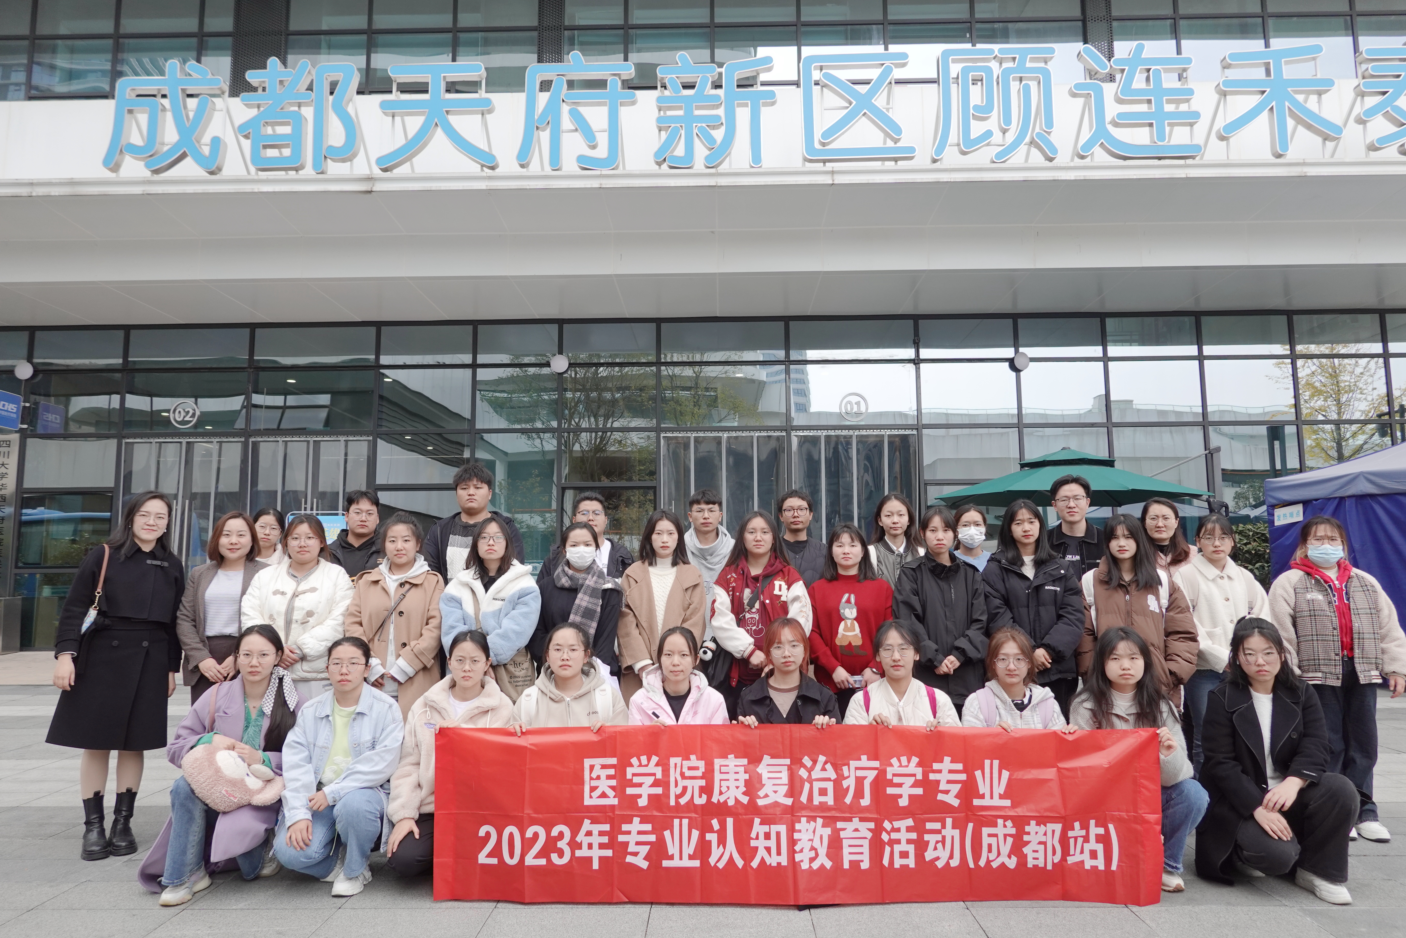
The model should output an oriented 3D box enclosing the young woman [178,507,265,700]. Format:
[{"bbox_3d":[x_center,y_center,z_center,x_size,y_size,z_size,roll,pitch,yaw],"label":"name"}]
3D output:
[{"bbox_3d":[-2.401,1.012,4.704,0.500,1.599,0.340,1,-6,-13],"label":"young woman"}]

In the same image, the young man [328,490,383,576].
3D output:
[{"bbox_3d":[-1.999,0.990,5.361,0.520,1.739,0.340,1,-6,-12],"label":"young man"}]

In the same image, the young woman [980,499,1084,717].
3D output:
[{"bbox_3d":[1.704,0.969,4.804,0.530,1.638,0.360,-2,-6,13],"label":"young woman"}]

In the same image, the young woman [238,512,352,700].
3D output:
[{"bbox_3d":[-2.041,1.014,4.682,0.550,1.579,0.370,1,-6,-10],"label":"young woman"}]

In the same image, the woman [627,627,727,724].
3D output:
[{"bbox_3d":[-0.101,1.223,4.152,0.520,1.038,0.660,-1,-6,1],"label":"woman"}]

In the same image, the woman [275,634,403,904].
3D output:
[{"bbox_3d":[-1.565,1.228,4.046,0.540,1.016,0.600,1,-6,-9],"label":"woman"}]

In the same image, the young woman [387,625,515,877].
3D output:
[{"bbox_3d":[-1.111,1.244,4.179,0.600,1.021,0.660,0,-6,-5],"label":"young woman"}]

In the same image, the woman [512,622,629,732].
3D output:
[{"bbox_3d":[-0.586,1.216,4.142,0.570,1.061,0.660,0,-6,-2],"label":"woman"}]

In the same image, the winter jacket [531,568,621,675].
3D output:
[{"bbox_3d":[-0.653,0.792,4.825,0.470,0.586,0.310,0,-6,-5],"label":"winter jacket"}]

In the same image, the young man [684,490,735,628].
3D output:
[{"bbox_3d":[0.023,0.983,5.347,0.500,1.747,0.330,0,-6,0],"label":"young man"}]

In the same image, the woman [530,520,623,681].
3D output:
[{"bbox_3d":[-0.662,1.045,4.913,0.480,1.518,0.340,0,-6,-7],"label":"woman"}]

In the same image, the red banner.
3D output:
[{"bbox_3d":[0.378,1.363,3.690,2.900,0.690,0.090,0,-6,-1],"label":"red banner"}]

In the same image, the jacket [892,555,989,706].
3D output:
[{"bbox_3d":[1.223,0.810,4.821,0.490,0.757,0.310,0,-6,-1],"label":"jacket"}]

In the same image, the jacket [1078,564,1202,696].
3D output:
[{"bbox_3d":[2.212,0.844,4.796,0.610,0.770,0.400,-3,-6,23],"label":"jacket"}]

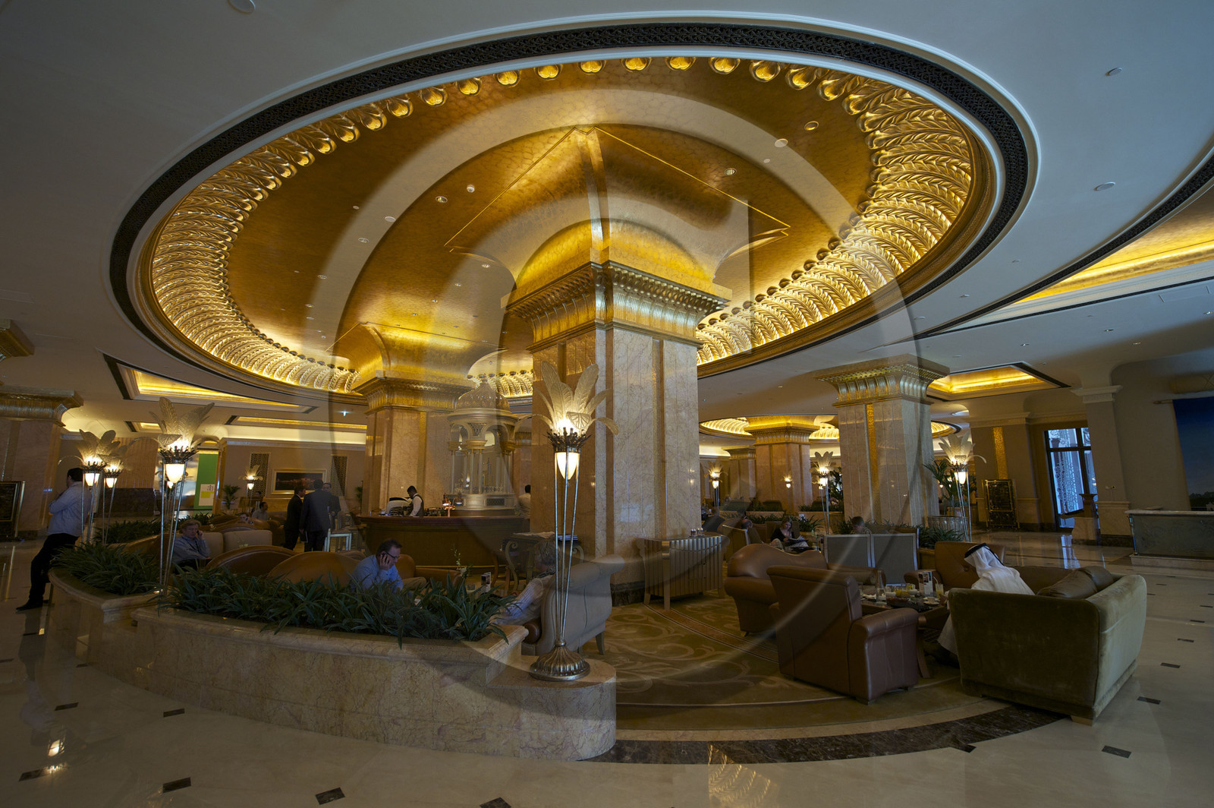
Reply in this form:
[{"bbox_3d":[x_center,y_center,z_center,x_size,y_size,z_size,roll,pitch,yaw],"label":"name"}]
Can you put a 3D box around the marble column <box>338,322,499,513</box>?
[{"bbox_3d":[-6.036,1.639,16.336,2.666,4.883,2.666,7,-11,-38],"label":"marble column"}]

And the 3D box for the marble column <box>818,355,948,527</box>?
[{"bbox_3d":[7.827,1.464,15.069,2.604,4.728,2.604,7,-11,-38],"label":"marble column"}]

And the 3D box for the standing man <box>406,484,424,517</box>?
[{"bbox_3d":[-3.975,2.477,11.089,0.388,1.612,0.449,0,-9,-2],"label":"standing man"}]

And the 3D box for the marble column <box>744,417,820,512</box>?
[{"bbox_3d":[9.569,3.615,29.081,2.635,4.728,2.635,7,-11,-38],"label":"marble column"}]

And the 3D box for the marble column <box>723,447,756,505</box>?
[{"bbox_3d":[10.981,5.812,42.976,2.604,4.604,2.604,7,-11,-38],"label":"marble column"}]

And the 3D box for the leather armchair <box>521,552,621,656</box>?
[{"bbox_3d":[-0.441,1.874,4.874,0.853,0.883,0.806,-3,-9,20],"label":"leather armchair"}]

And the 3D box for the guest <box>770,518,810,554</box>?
[{"bbox_3d":[3.235,2.425,9.385,0.620,1.030,0.850,1,-9,-6],"label":"guest"}]

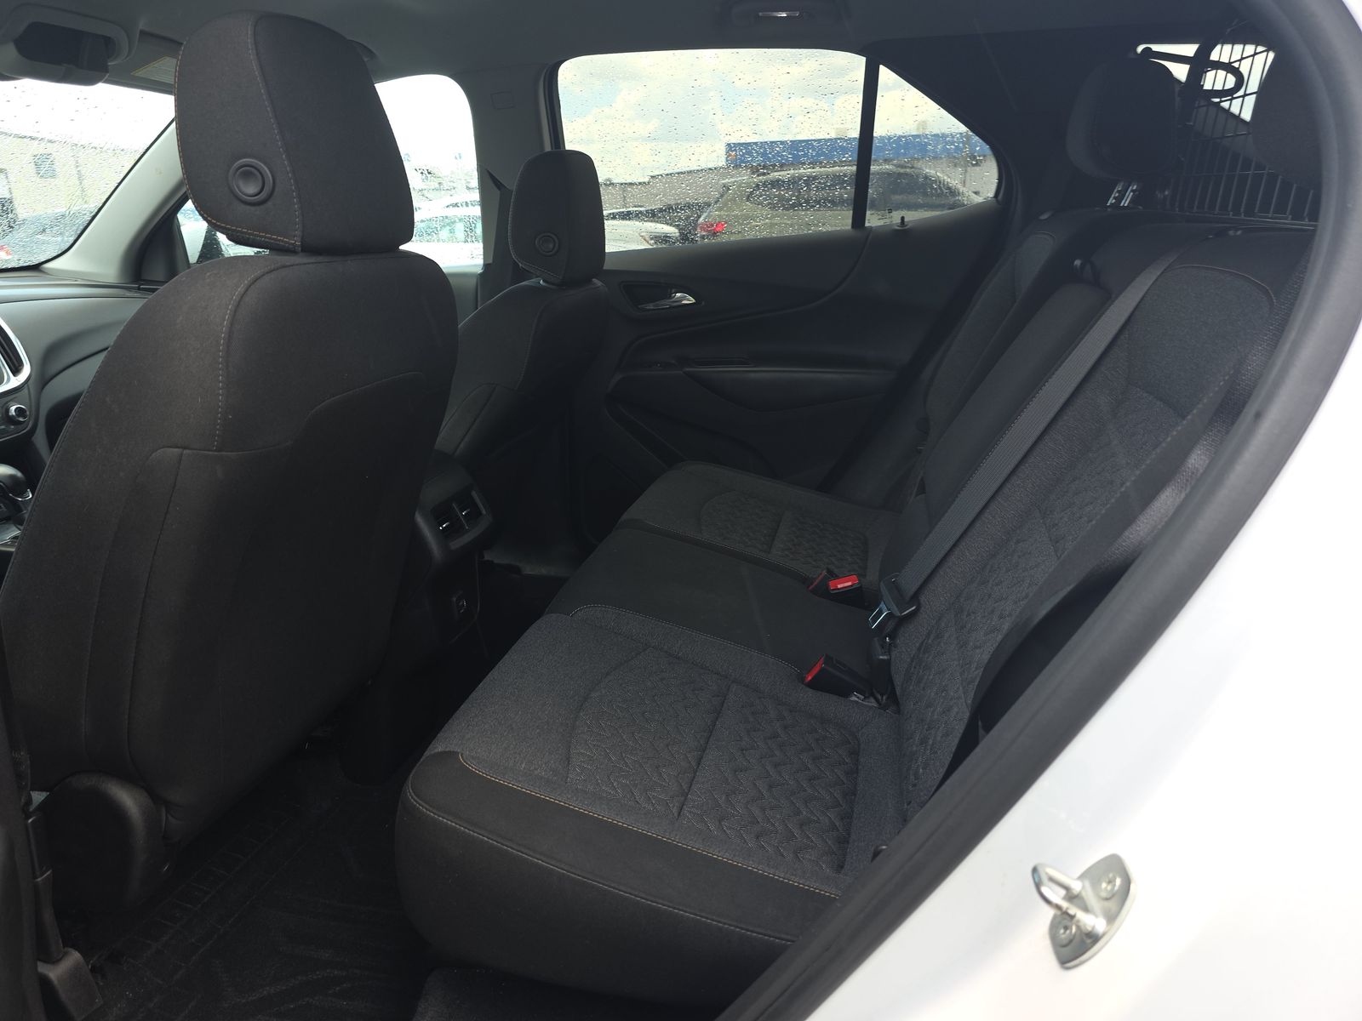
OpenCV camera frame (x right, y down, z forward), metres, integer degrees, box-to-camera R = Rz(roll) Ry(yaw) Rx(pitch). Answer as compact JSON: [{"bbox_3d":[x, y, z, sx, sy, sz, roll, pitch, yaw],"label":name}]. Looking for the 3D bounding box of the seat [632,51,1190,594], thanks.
[{"bbox_3d":[0.335,-0.277,1.600,0.840,0.920,0.440,4,19,12],"label":"seat"}]

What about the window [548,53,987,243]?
[{"bbox_3d":[0.183,-0.703,1.807,0.870,0.380,0.040,4,36,12],"label":"window"}]

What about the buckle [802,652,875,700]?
[{"bbox_3d":[0.203,0.215,1.160,0.085,0.042,0.032,21,21,6],"label":"buckle"}]

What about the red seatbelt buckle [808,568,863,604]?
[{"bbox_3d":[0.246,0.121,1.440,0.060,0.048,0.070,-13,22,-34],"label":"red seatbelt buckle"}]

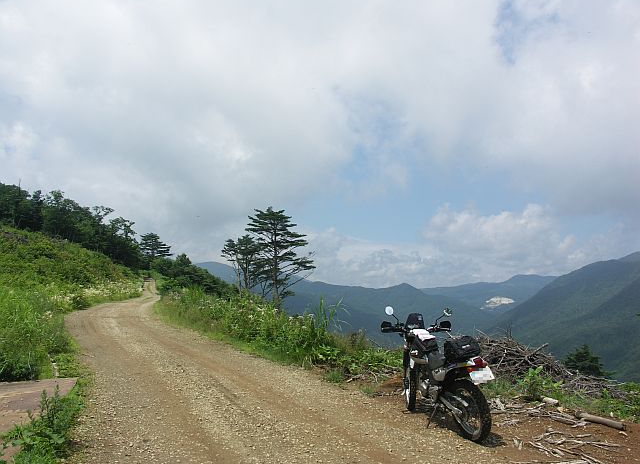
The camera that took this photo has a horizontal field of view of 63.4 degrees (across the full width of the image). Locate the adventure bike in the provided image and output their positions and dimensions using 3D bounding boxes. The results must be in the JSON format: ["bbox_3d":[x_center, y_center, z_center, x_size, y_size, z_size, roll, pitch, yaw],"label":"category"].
[{"bbox_3d":[1.283,1.515,5.825,0.820,1.270,2.050,-4,-4,-20],"label":"adventure bike"}]

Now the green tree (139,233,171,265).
[{"bbox_3d":[-29.411,3.554,92.000,5.690,6.930,5.510,0,-5,0],"label":"green tree"}]

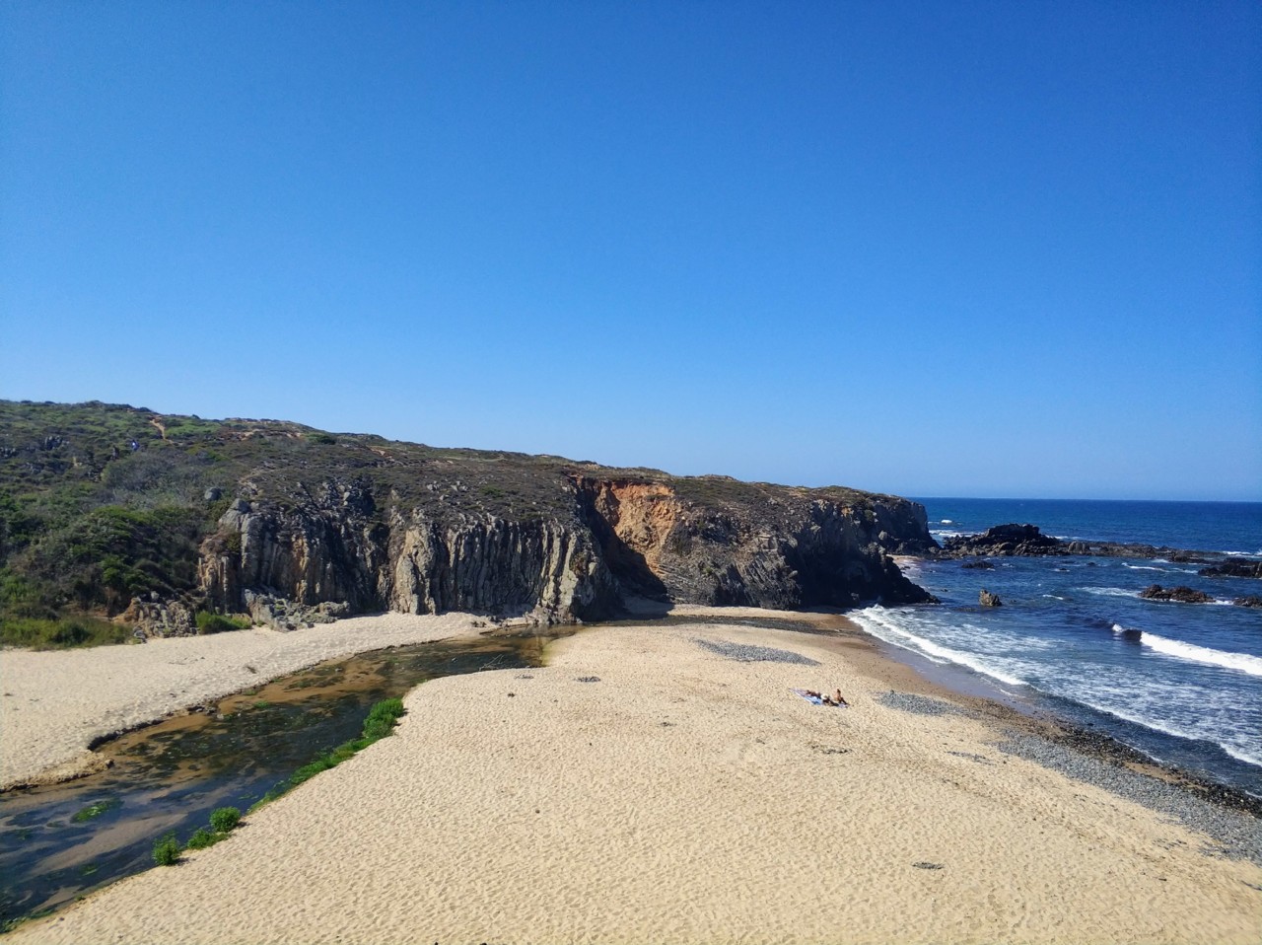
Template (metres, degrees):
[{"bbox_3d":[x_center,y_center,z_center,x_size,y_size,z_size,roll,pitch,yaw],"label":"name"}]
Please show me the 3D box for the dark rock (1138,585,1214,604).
[{"bbox_3d":[80.386,17.770,145.009,10.300,1.900,5.000,0,-1,38],"label":"dark rock"}]

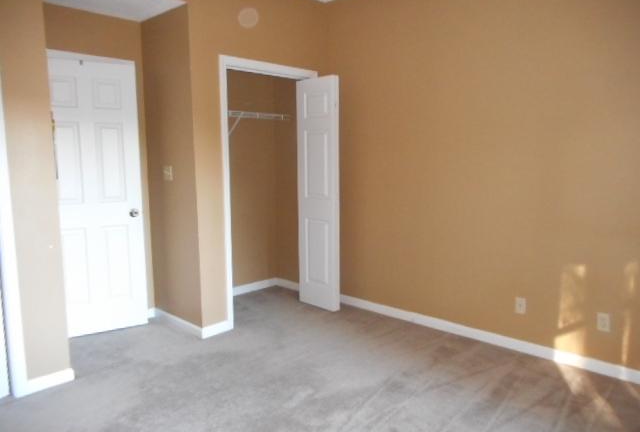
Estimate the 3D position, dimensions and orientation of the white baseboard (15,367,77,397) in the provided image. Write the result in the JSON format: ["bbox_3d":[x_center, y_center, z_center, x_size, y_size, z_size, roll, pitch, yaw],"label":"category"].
[{"bbox_3d":[-1.638,0.990,2.761,0.018,0.088,0.310,6,10,43],"label":"white baseboard"}]

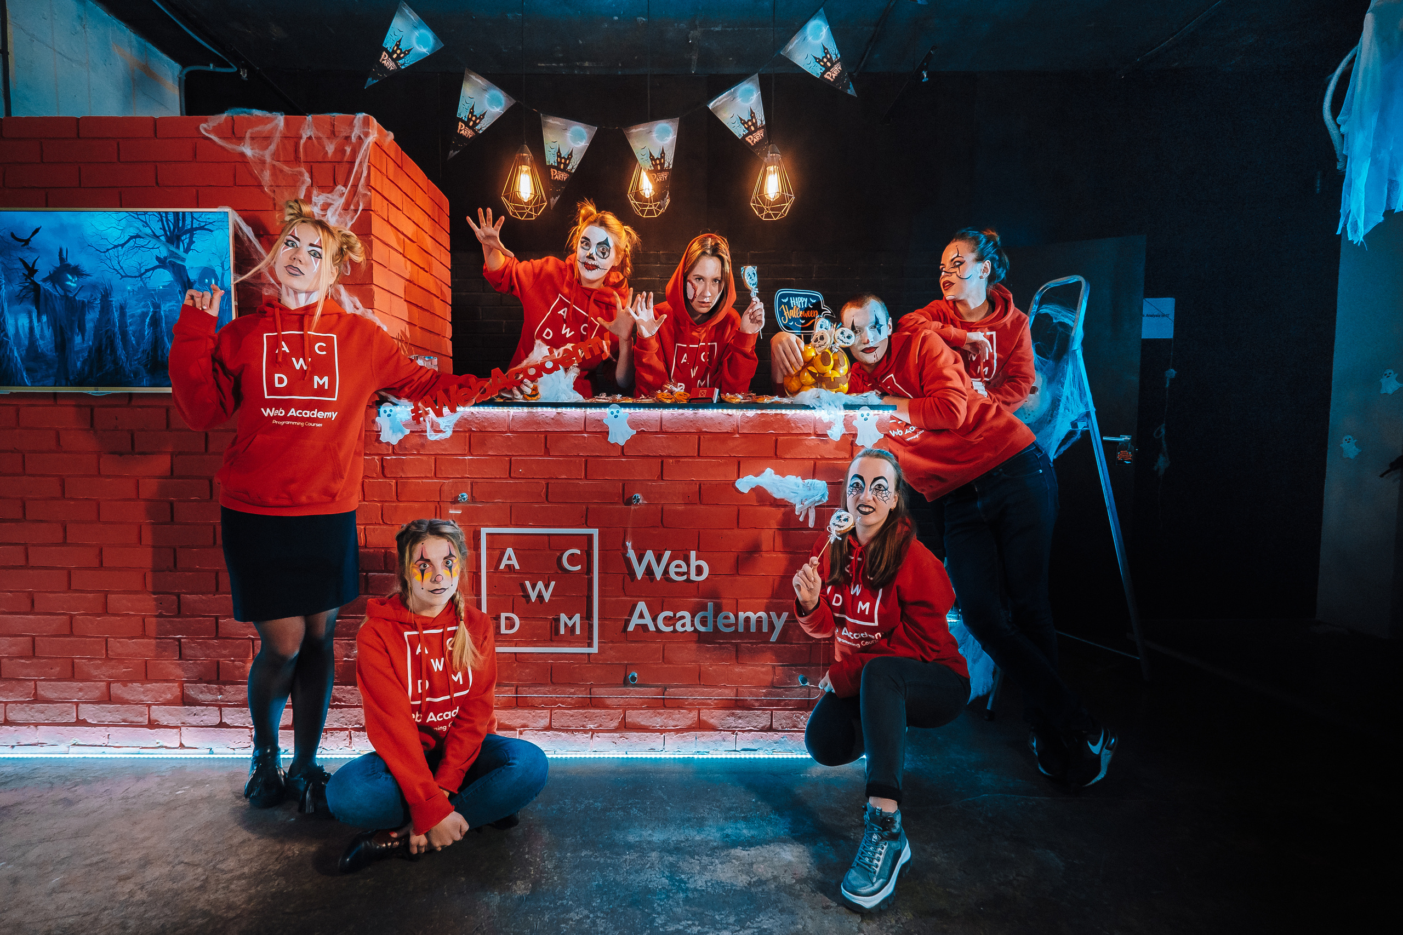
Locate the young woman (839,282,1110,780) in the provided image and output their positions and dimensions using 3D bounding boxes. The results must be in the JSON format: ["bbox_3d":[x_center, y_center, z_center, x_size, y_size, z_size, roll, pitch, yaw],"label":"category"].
[{"bbox_3d":[0.828,0.187,1.897,0.898,1.513,0.526,2,3,33],"label":"young woman"}]

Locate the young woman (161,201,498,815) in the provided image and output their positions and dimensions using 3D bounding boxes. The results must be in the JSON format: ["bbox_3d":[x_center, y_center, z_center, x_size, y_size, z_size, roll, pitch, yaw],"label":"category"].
[{"bbox_3d":[-0.976,0.107,1.666,0.913,1.696,0.394,0,3,-3],"label":"young woman"}]

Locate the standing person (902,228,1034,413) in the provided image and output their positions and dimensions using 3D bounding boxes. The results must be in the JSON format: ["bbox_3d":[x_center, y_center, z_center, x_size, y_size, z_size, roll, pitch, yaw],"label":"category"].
[{"bbox_3d":[0.995,0.058,2.101,0.460,1.754,0.554,2,3,37],"label":"standing person"}]

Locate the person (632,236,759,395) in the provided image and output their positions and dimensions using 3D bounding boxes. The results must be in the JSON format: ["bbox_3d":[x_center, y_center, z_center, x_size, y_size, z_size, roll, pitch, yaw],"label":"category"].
[{"bbox_3d":[-0.017,0.054,2.205,0.500,1.749,0.440,0,3,0],"label":"person"}]

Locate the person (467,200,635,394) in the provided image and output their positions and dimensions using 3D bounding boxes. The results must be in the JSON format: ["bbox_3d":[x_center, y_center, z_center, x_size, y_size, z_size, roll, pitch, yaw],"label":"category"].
[{"bbox_3d":[-0.521,0.018,2.092,0.585,1.772,0.612,0,3,-7],"label":"person"}]

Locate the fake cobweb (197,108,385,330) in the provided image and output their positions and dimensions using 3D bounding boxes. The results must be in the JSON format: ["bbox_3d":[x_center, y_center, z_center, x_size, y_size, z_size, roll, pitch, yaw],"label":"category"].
[{"bbox_3d":[-1.284,-0.795,1.853,0.557,0.724,0.180,0,3,0],"label":"fake cobweb"}]

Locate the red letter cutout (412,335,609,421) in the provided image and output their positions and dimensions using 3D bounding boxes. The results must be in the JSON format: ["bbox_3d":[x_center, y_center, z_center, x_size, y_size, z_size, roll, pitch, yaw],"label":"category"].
[{"bbox_3d":[-0.585,-0.283,1.808,0.620,0.090,0.020,-27,13,-21],"label":"red letter cutout"}]

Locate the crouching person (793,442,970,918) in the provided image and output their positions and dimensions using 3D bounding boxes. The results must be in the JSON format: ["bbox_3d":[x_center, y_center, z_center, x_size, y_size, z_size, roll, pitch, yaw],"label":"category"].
[{"bbox_3d":[0.529,0.455,1.606,0.440,1.008,0.710,2,3,30],"label":"crouching person"}]

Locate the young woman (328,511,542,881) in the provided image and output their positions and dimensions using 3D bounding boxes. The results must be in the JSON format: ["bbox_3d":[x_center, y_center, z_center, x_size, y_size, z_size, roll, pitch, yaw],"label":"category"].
[{"bbox_3d":[-0.701,0.544,1.594,0.600,0.831,0.480,0,3,6],"label":"young woman"}]

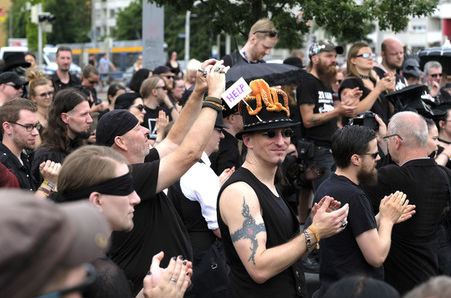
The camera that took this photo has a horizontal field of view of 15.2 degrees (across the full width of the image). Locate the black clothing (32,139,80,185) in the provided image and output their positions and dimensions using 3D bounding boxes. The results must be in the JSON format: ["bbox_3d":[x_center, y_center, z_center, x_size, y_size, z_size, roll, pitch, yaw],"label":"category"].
[{"bbox_3d":[-0.762,0.245,8.200,0.300,0.620,0.480,2,5,28],"label":"black clothing"}]

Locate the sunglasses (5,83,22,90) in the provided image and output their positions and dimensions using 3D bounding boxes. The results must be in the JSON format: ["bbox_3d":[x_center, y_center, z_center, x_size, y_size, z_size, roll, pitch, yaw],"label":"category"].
[{"bbox_3d":[-1.698,-0.499,13.500,0.150,0.045,0.145,1,4,13],"label":"sunglasses"}]

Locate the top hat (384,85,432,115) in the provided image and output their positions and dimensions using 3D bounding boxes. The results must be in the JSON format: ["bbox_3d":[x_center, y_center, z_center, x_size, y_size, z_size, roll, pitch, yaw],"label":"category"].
[{"bbox_3d":[1.046,-0.264,9.500,0.290,0.170,0.280,-20,4,14],"label":"top hat"}]

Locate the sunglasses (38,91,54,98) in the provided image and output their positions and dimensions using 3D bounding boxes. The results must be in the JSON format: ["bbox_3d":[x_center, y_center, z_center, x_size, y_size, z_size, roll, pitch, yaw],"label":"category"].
[{"bbox_3d":[-1.413,-0.429,13.300,0.140,0.045,0.130,-4,6,-37],"label":"sunglasses"}]

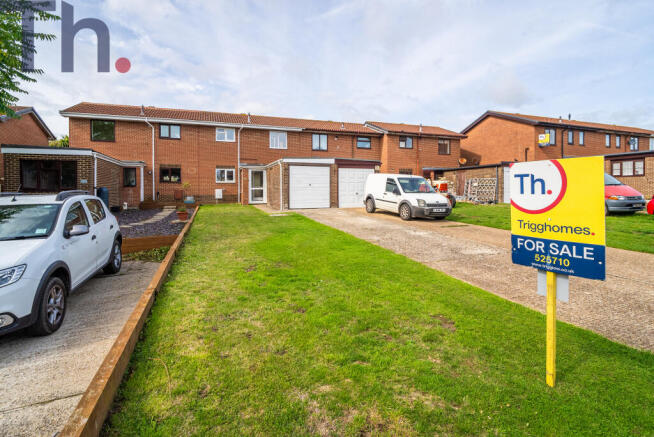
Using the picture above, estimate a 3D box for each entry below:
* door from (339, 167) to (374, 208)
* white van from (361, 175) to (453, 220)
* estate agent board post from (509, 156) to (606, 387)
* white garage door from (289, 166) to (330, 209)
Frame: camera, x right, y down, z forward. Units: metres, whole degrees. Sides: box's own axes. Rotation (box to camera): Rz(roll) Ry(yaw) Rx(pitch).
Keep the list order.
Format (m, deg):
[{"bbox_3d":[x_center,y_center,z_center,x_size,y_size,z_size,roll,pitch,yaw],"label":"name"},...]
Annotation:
[{"bbox_3d":[1.627,-1.624,15.844,2.150,2.080,0.100,-1,4,-19],"label":"door"},{"bbox_3d":[3.300,-0.977,12.460,1.800,1.820,4.280,-1,4,-20],"label":"white van"},{"bbox_3d":[1.695,0.414,2.190,0.080,1.710,0.590,-3,4,-36],"label":"estate agent board post"},{"bbox_3d":[-0.858,-1.585,14.965,2.170,2.120,0.100,-1,4,-19],"label":"white garage door"}]

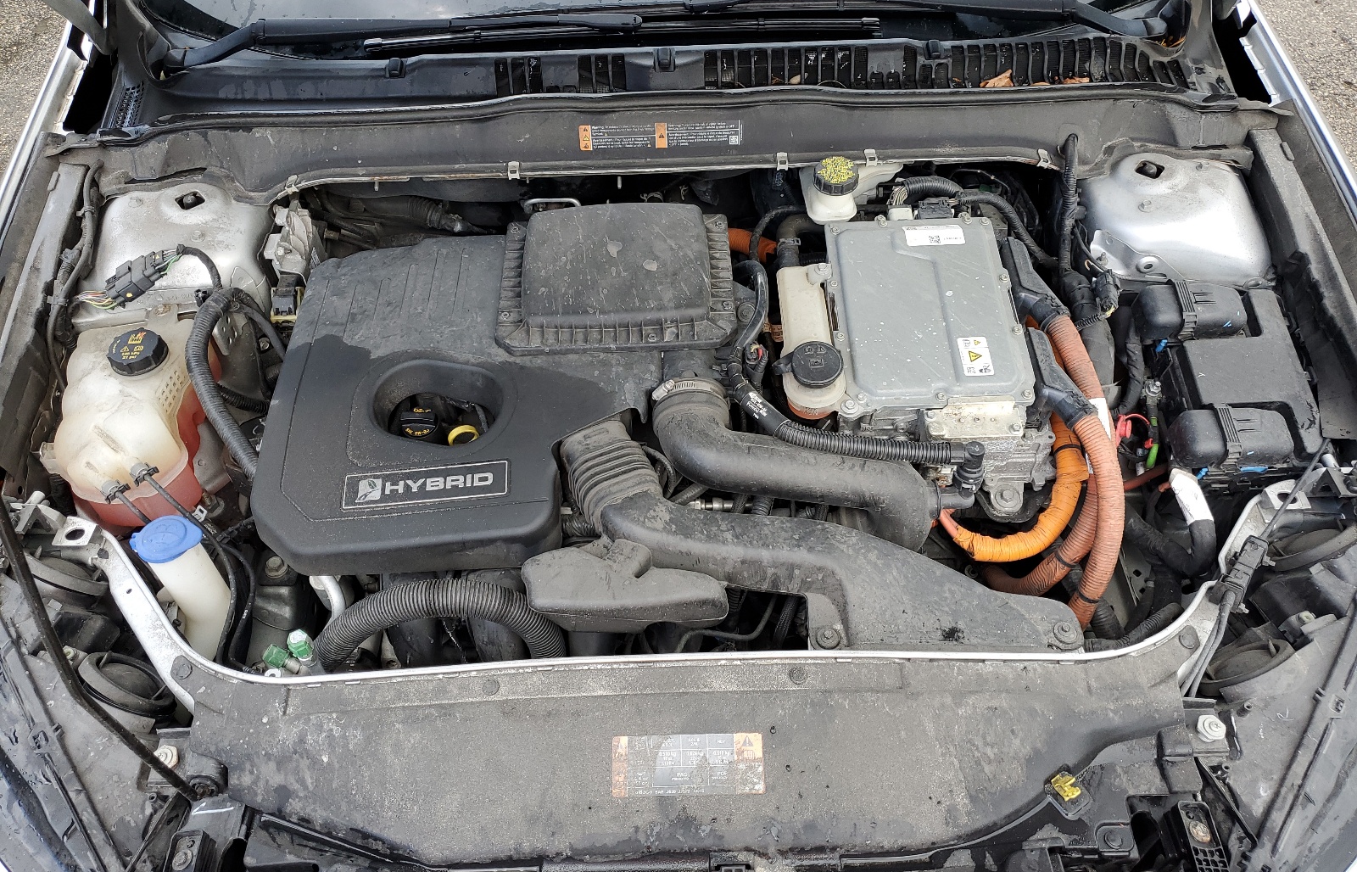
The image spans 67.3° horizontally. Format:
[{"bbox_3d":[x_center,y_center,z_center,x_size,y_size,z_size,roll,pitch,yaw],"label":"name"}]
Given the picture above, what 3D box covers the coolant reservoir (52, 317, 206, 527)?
[{"bbox_3d":[-0.558,-0.016,1.051,0.135,0.165,0.170,-1,51,0],"label":"coolant reservoir"}]

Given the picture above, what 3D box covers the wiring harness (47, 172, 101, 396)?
[{"bbox_3d":[-0.694,-0.182,1.170,0.055,0.120,0.260,-1,54,0],"label":"wiring harness"}]

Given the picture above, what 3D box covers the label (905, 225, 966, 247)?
[{"bbox_3d":[0.294,-0.230,1.170,0.065,0.002,0.030,-2,57,0],"label":"label"}]

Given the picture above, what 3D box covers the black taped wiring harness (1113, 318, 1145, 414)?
[{"bbox_3d":[0.495,-0.077,1.120,0.036,0.060,0.085,-2,53,1],"label":"black taped wiring harness"}]

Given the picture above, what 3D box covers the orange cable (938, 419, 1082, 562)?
[{"bbox_3d":[0.338,0.055,1.031,0.135,0.090,0.120,-1,51,0],"label":"orange cable"}]

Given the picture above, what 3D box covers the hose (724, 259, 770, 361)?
[{"bbox_3d":[0.074,-0.138,1.108,0.047,0.040,0.125,-1,51,0],"label":"hose"}]

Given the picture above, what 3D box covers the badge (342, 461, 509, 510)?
[{"bbox_3d":[-0.250,0.049,1.010,0.162,0.004,0.038,-5,57,-1],"label":"badge"}]

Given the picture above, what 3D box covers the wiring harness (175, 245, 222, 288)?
[{"bbox_3d":[-0.531,-0.186,1.130,0.050,0.035,0.050,-1,54,0],"label":"wiring harness"}]

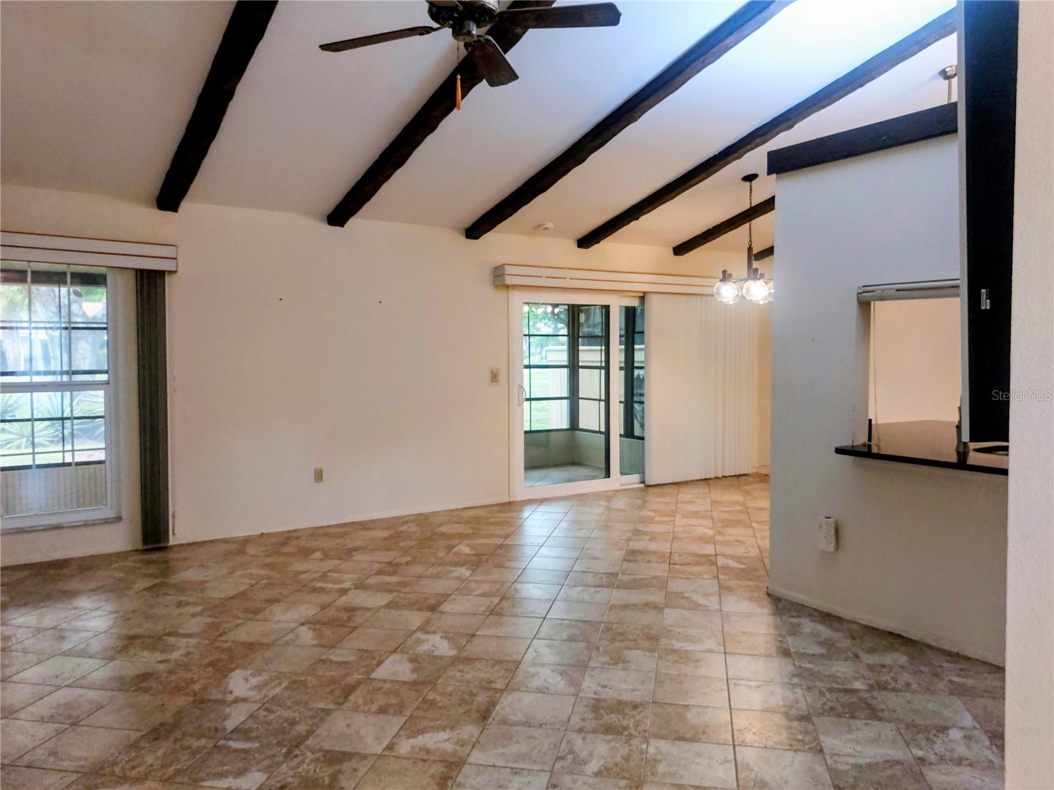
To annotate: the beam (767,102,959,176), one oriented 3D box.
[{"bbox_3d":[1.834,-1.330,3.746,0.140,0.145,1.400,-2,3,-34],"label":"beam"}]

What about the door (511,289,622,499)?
[{"bbox_3d":[0.398,-0.027,7.330,1.340,2.030,0.070,-2,3,-34],"label":"door"}]

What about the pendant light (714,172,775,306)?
[{"bbox_3d":[1.955,-1.366,6.413,0.620,1.120,0.620,-2,3,-34],"label":"pendant light"}]

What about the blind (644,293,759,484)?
[{"bbox_3d":[1.983,-0.086,8.182,1.740,2.060,0.100,-2,3,-34],"label":"blind"}]

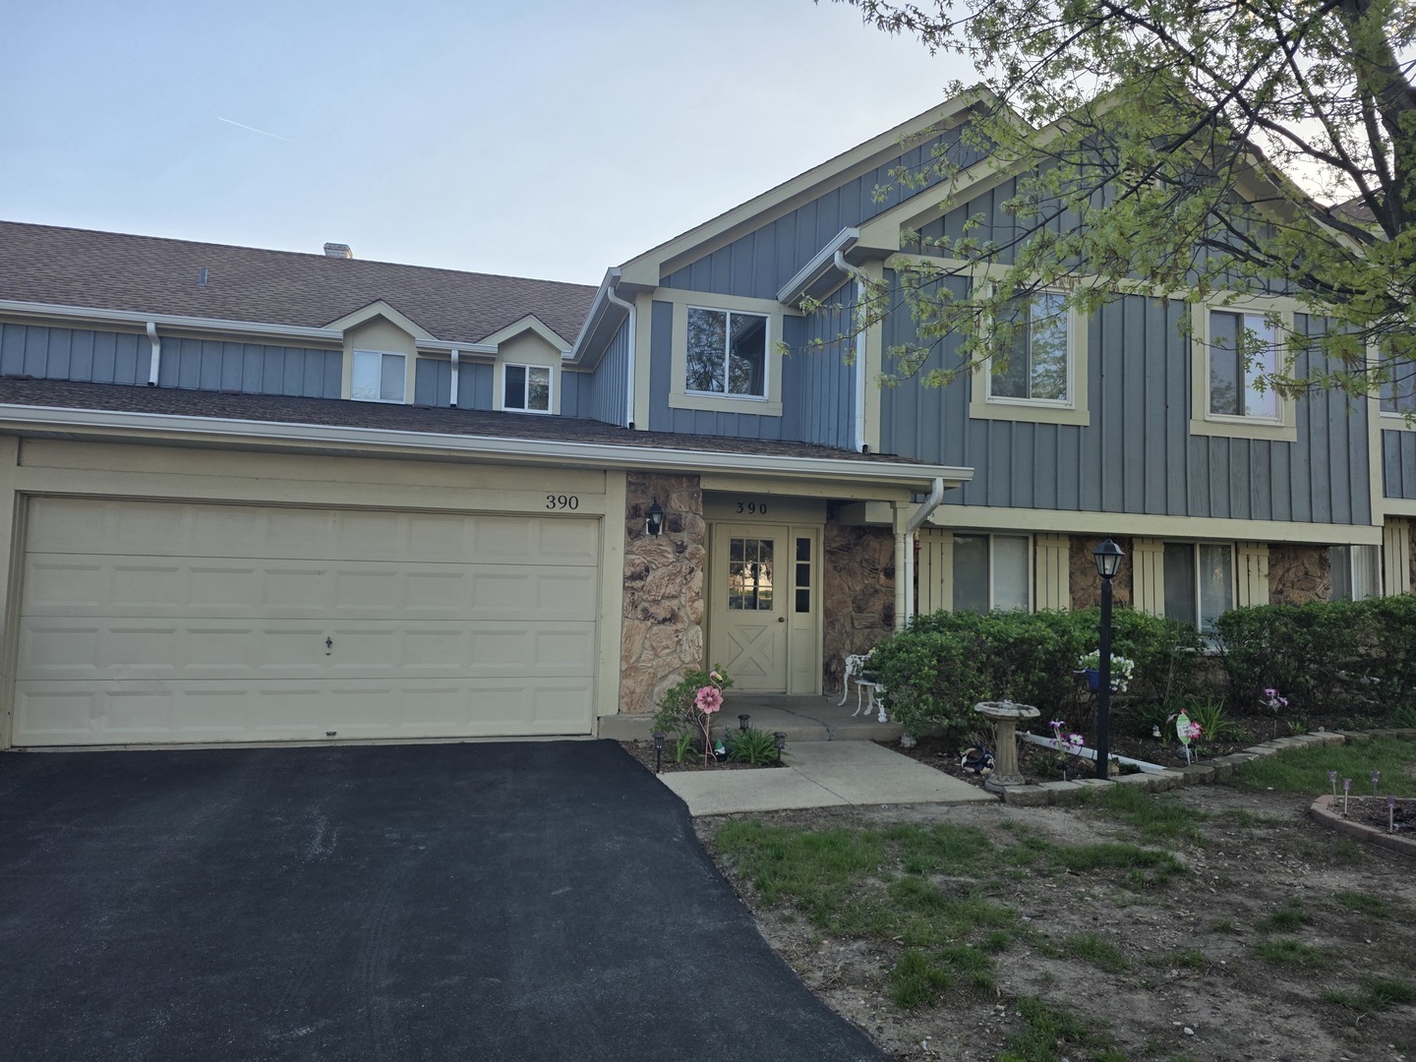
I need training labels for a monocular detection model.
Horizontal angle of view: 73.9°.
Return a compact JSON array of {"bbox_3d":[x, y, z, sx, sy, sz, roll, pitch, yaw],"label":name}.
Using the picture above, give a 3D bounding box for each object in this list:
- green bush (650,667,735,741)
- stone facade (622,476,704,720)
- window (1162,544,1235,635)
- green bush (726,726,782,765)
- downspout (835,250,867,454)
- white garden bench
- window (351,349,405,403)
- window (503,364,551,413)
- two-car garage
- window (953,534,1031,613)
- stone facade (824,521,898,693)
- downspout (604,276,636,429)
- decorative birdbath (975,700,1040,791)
[{"bbox_3d":[-0.129,1.434,7.791,0.660,0.670,0.600,2,-4,-14],"label":"green bush"},{"bbox_3d":[-0.471,0.612,9.176,0.790,2.300,0.200,2,-4,-14],"label":"stone facade"},{"bbox_3d":[6.628,0.859,12.750,1.162,1.400,0.100,2,-3,-15],"label":"window"},{"bbox_3d":[0.404,1.870,8.266,0.480,0.300,0.460,1,-3,0],"label":"green bush"},{"bbox_3d":[1.646,-2.053,10.781,0.390,2.357,0.160,2,-3,-15],"label":"downspout"},{"bbox_3d":[1.698,1.547,9.346,0.540,0.540,1.200,2,-4,-14],"label":"white garden bench"},{"bbox_3d":[-5.528,-2.591,15.825,0.870,0.850,0.100,2,-4,-14],"label":"window"},{"bbox_3d":[-2.971,-2.344,15.507,0.788,0.816,0.100,2,-3,-15],"label":"window"},{"bbox_3d":[-3.405,0.826,8.460,4.830,2.100,0.080,2,-4,-14],"label":"two-car garage"},{"bbox_3d":[3.582,0.748,11.930,1.120,1.394,0.100,2,-3,-15],"label":"window"},{"bbox_3d":[1.835,0.939,11.447,0.987,2.051,0.200,2,-3,-15],"label":"stone facade"},{"bbox_3d":[-1.125,-2.269,12.042,0.400,1.930,0.160,2,-3,-15],"label":"downspout"},{"bbox_3d":[2.377,1.682,7.480,0.515,0.660,0.515,2,-3,-15],"label":"decorative birdbath"}]

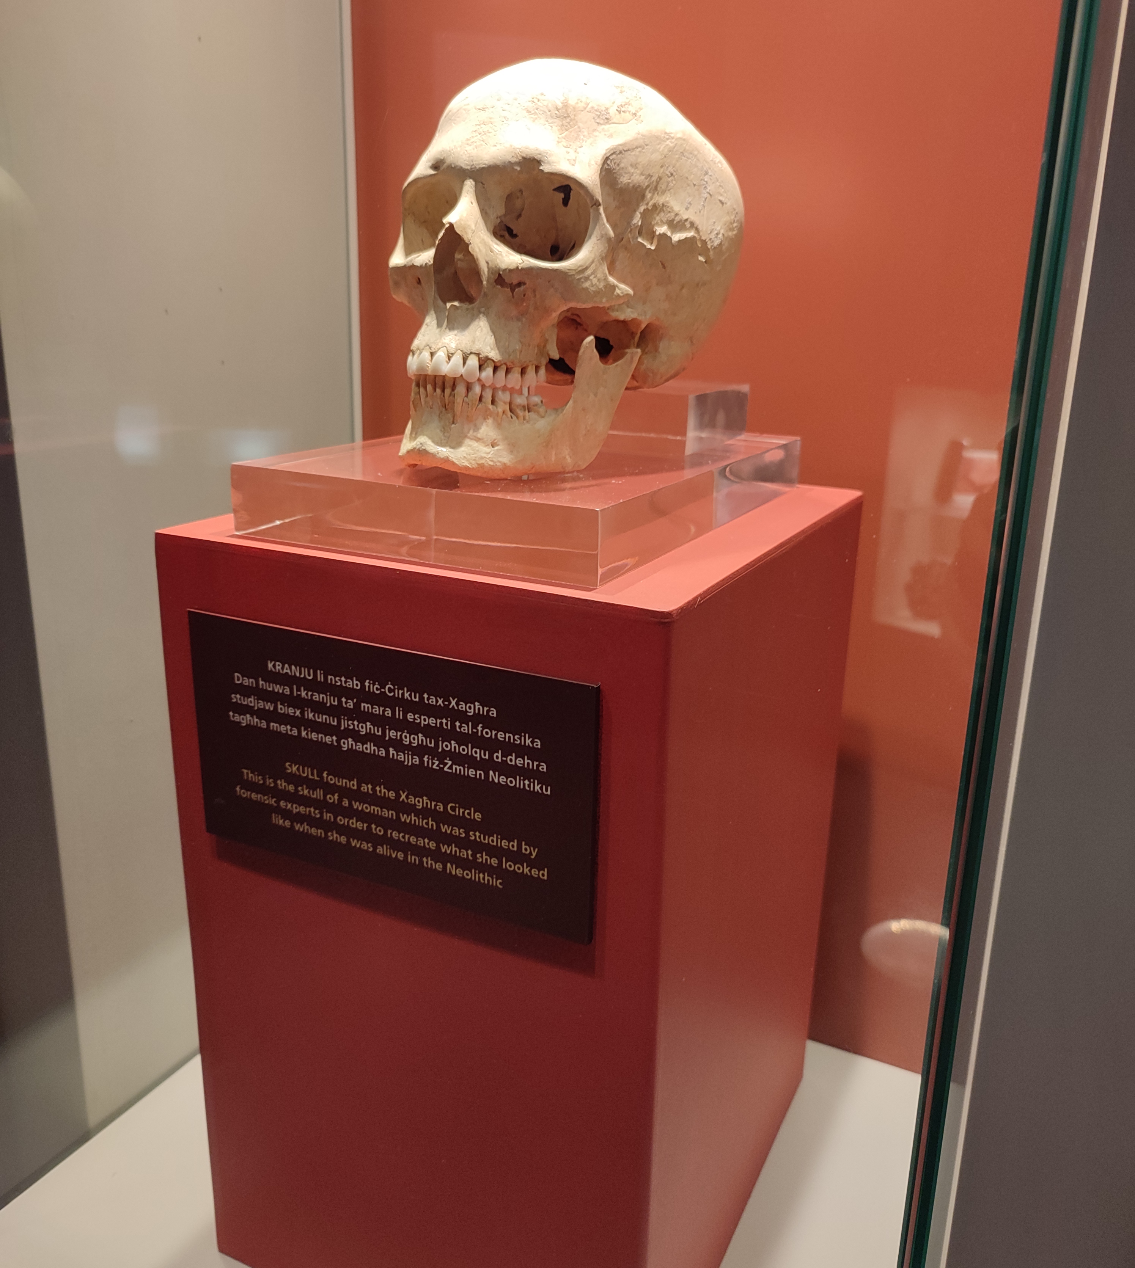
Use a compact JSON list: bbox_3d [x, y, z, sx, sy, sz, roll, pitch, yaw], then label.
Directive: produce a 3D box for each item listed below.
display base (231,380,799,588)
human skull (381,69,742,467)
[{"bbox_3d":[-0.006,-0.090,0.541,0.175,0.058,0.258,10,19,26],"label":"display base"},{"bbox_3d":[-0.004,-0.172,0.502,0.136,0.173,0.193,11,20,29],"label":"human skull"}]

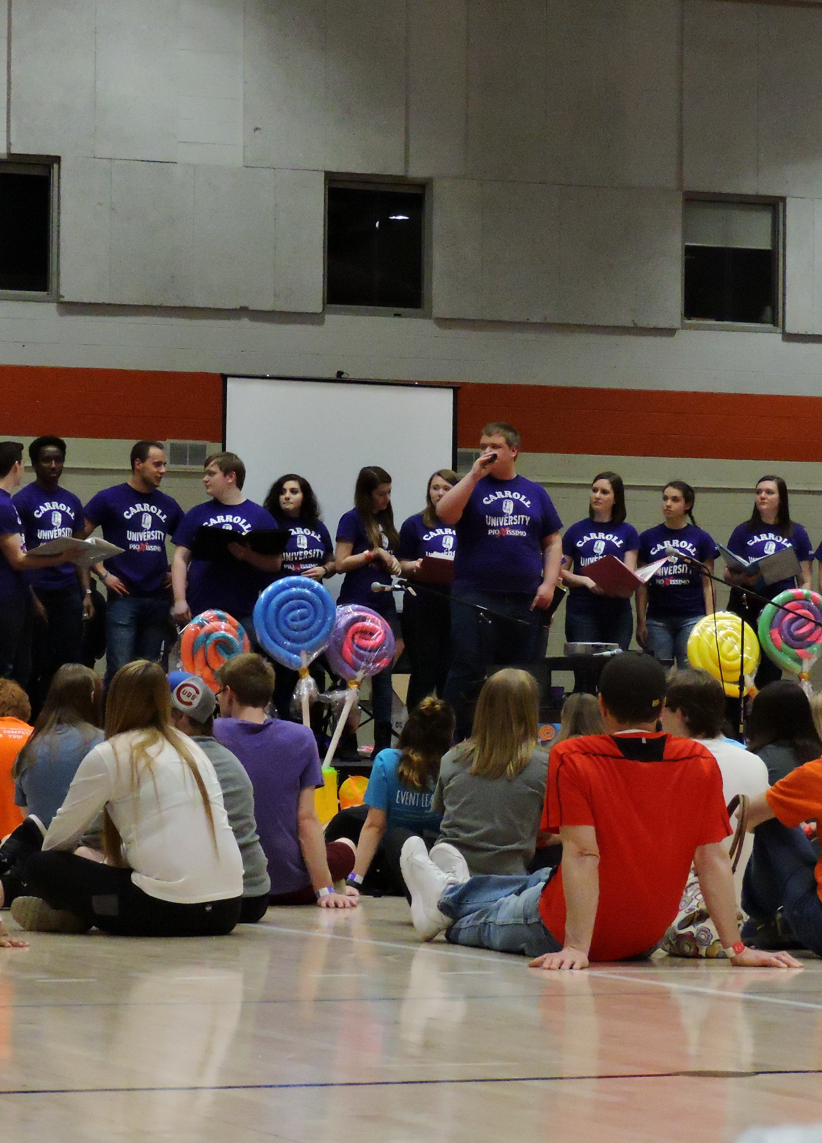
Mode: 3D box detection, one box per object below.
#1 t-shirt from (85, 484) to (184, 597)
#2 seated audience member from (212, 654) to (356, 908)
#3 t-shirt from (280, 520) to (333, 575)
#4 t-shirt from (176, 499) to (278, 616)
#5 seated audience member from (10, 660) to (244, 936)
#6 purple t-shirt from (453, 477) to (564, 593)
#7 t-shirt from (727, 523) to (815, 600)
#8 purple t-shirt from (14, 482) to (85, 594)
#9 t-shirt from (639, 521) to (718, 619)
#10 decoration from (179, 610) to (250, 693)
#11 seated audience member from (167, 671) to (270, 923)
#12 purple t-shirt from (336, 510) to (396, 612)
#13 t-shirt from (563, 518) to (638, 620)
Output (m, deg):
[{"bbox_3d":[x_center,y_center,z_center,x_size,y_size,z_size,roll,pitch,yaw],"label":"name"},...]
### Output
[{"bbox_3d":[-1.509,-0.165,23.900,0.530,0.620,0.300,1,-2,-18],"label":"t-shirt"},{"bbox_3d":[-0.467,0.716,15.350,0.580,0.860,0.720,1,-2,0],"label":"seated audience member"},{"bbox_3d":[-0.610,-0.031,25.200,0.410,0.570,0.250,1,-2,-6],"label":"t-shirt"},{"bbox_3d":[-1.026,-0.069,24.400,0.580,0.680,0.340,0,-2,2],"label":"t-shirt"},{"bbox_3d":[-0.820,0.648,12.850,0.630,0.790,0.700,2,-2,-37],"label":"seated audience member"},{"bbox_3d":[0.516,-0.198,24.000,0.580,0.660,0.340,1,-2,-8],"label":"purple t-shirt"},{"bbox_3d":[2.047,-0.061,25.100,0.490,0.460,0.270,0,-2,9],"label":"t-shirt"},{"bbox_3d":[-2.001,-0.187,24.300,0.430,0.600,0.250,1,-2,-10],"label":"purple t-shirt"},{"bbox_3d":[1.521,-0.007,25.000,0.450,0.560,0.260,0,-2,5],"label":"t-shirt"},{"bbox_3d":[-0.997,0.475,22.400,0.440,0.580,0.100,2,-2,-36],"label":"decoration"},{"bbox_3d":[-0.701,0.714,14.050,0.480,0.780,0.660,1,-2,-27],"label":"seated audience member"},{"bbox_3d":[-0.253,-0.057,24.900,0.390,0.580,0.260,2,-3,-43],"label":"purple t-shirt"},{"bbox_3d":[1.070,-0.017,24.800,0.460,0.570,0.270,0,-2,3],"label":"t-shirt"}]

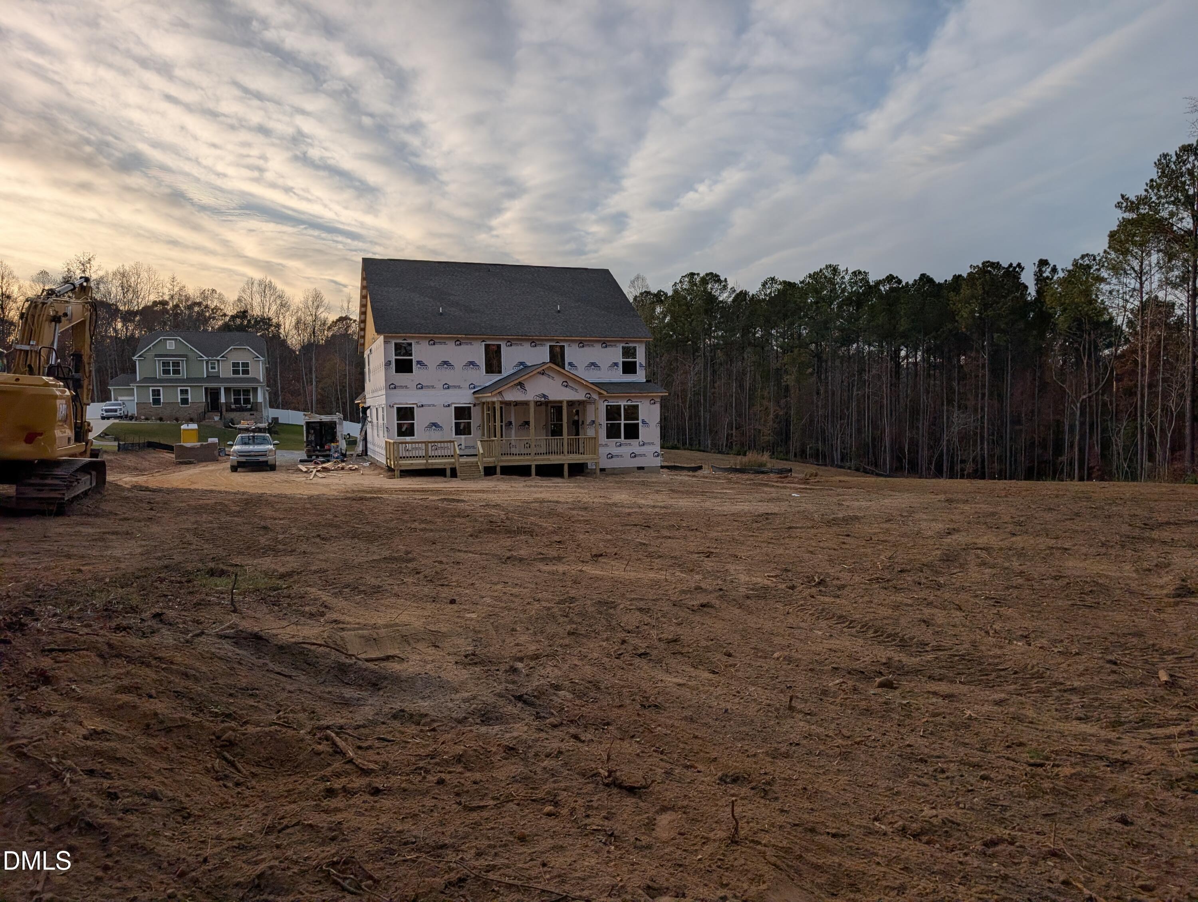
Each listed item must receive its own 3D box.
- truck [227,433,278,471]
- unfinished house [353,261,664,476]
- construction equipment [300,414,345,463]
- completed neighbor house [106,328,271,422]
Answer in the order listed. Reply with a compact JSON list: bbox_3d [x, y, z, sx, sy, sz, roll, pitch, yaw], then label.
[{"bbox_3d":[-17.674,0.034,42.589,2.100,1.900,5.850,-2,3,-21],"label":"truck"},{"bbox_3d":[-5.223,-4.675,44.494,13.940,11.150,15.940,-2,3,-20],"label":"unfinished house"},{"bbox_3d":[-19.228,-1.085,58.351,2.200,2.900,6.000,-1,3,-13],"label":"construction equipment"},{"bbox_3d":[-45.889,-8.459,94.156,16.000,9.950,12.500,-2,3,-20],"label":"completed neighbor house"}]

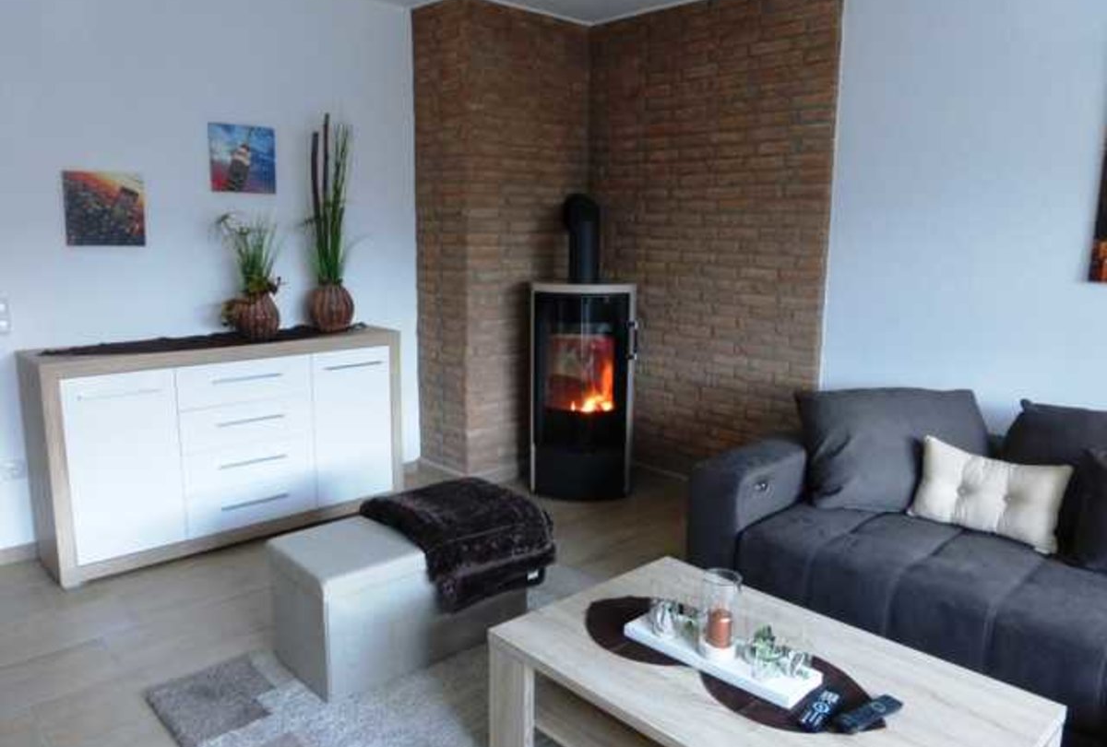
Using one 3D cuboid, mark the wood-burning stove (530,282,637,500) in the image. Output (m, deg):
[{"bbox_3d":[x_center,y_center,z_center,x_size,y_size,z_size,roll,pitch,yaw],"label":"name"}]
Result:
[{"bbox_3d":[0.154,0.082,4.164,0.520,1.070,0.430,1,10,0],"label":"wood-burning stove"}]

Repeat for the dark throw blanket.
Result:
[{"bbox_3d":[-0.340,0.566,2.747,0.510,0.270,0.460,-8,14,-40],"label":"dark throw blanket"}]

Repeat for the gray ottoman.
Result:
[{"bbox_3d":[-0.492,0.701,2.646,0.740,0.387,0.389,-8,14,-40],"label":"gray ottoman"}]

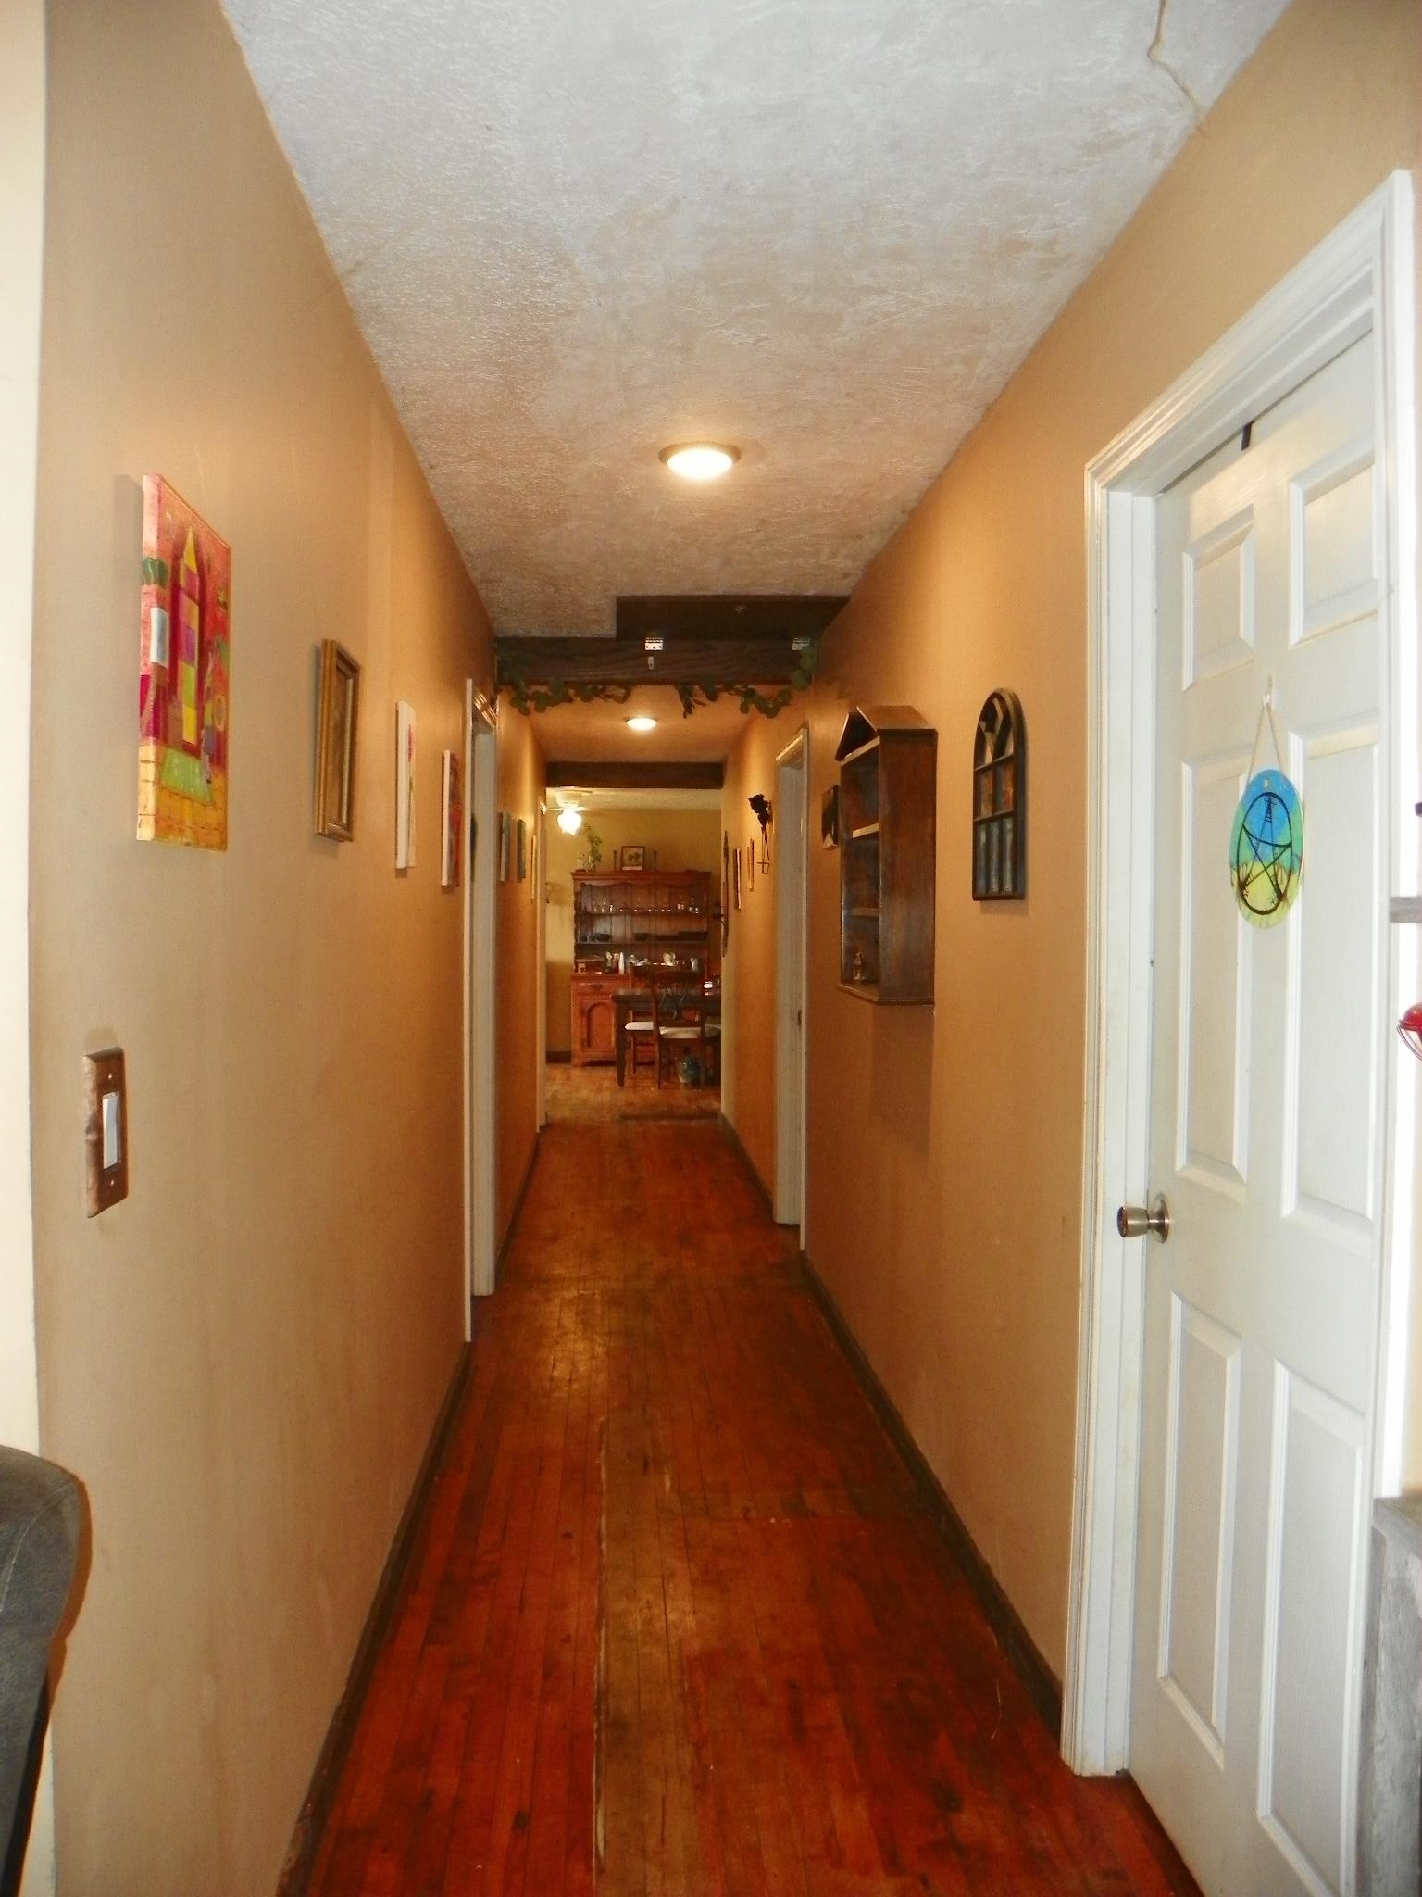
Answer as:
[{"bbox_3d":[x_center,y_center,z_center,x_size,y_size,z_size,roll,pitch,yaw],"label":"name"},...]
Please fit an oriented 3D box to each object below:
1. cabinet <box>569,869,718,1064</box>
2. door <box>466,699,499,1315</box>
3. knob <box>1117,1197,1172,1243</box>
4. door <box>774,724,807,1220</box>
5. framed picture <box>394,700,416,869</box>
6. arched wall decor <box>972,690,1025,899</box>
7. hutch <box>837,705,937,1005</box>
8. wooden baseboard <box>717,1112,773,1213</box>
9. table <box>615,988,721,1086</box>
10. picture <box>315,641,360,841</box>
[{"bbox_3d":[-0.643,0.179,13.365,1.320,1.820,0.460,0,1,-4],"label":"cabinet"},{"bbox_3d":[-0.823,0.204,4.853,0.120,2.070,0.760,0,2,-4],"label":"door"},{"bbox_3d":[0.652,0.411,2.159,0.070,0.070,0.068,0,2,-4],"label":"knob"},{"bbox_3d":[0.380,0.176,6.108,0.120,2.070,0.800,0,2,-4],"label":"door"},{"bbox_3d":[-0.650,-0.347,3.065,0.022,0.350,0.180,0,1,-4],"label":"framed picture"},{"bbox_3d":[0.569,-0.307,2.830,0.025,0.412,0.300,0,1,-4],"label":"arched wall decor"},{"bbox_3d":[0.447,-0.249,3.713,0.140,0.745,0.620,0,2,-4],"label":"hutch"},{"bbox_3d":[0.178,1.143,8.018,0.022,0.085,2.900,0,2,-4],"label":"wooden baseboard"},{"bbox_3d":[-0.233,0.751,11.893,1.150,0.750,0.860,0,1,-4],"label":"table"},{"bbox_3d":[-0.601,-0.330,2.311,0.025,0.305,0.215,0,2,-4],"label":"picture"}]

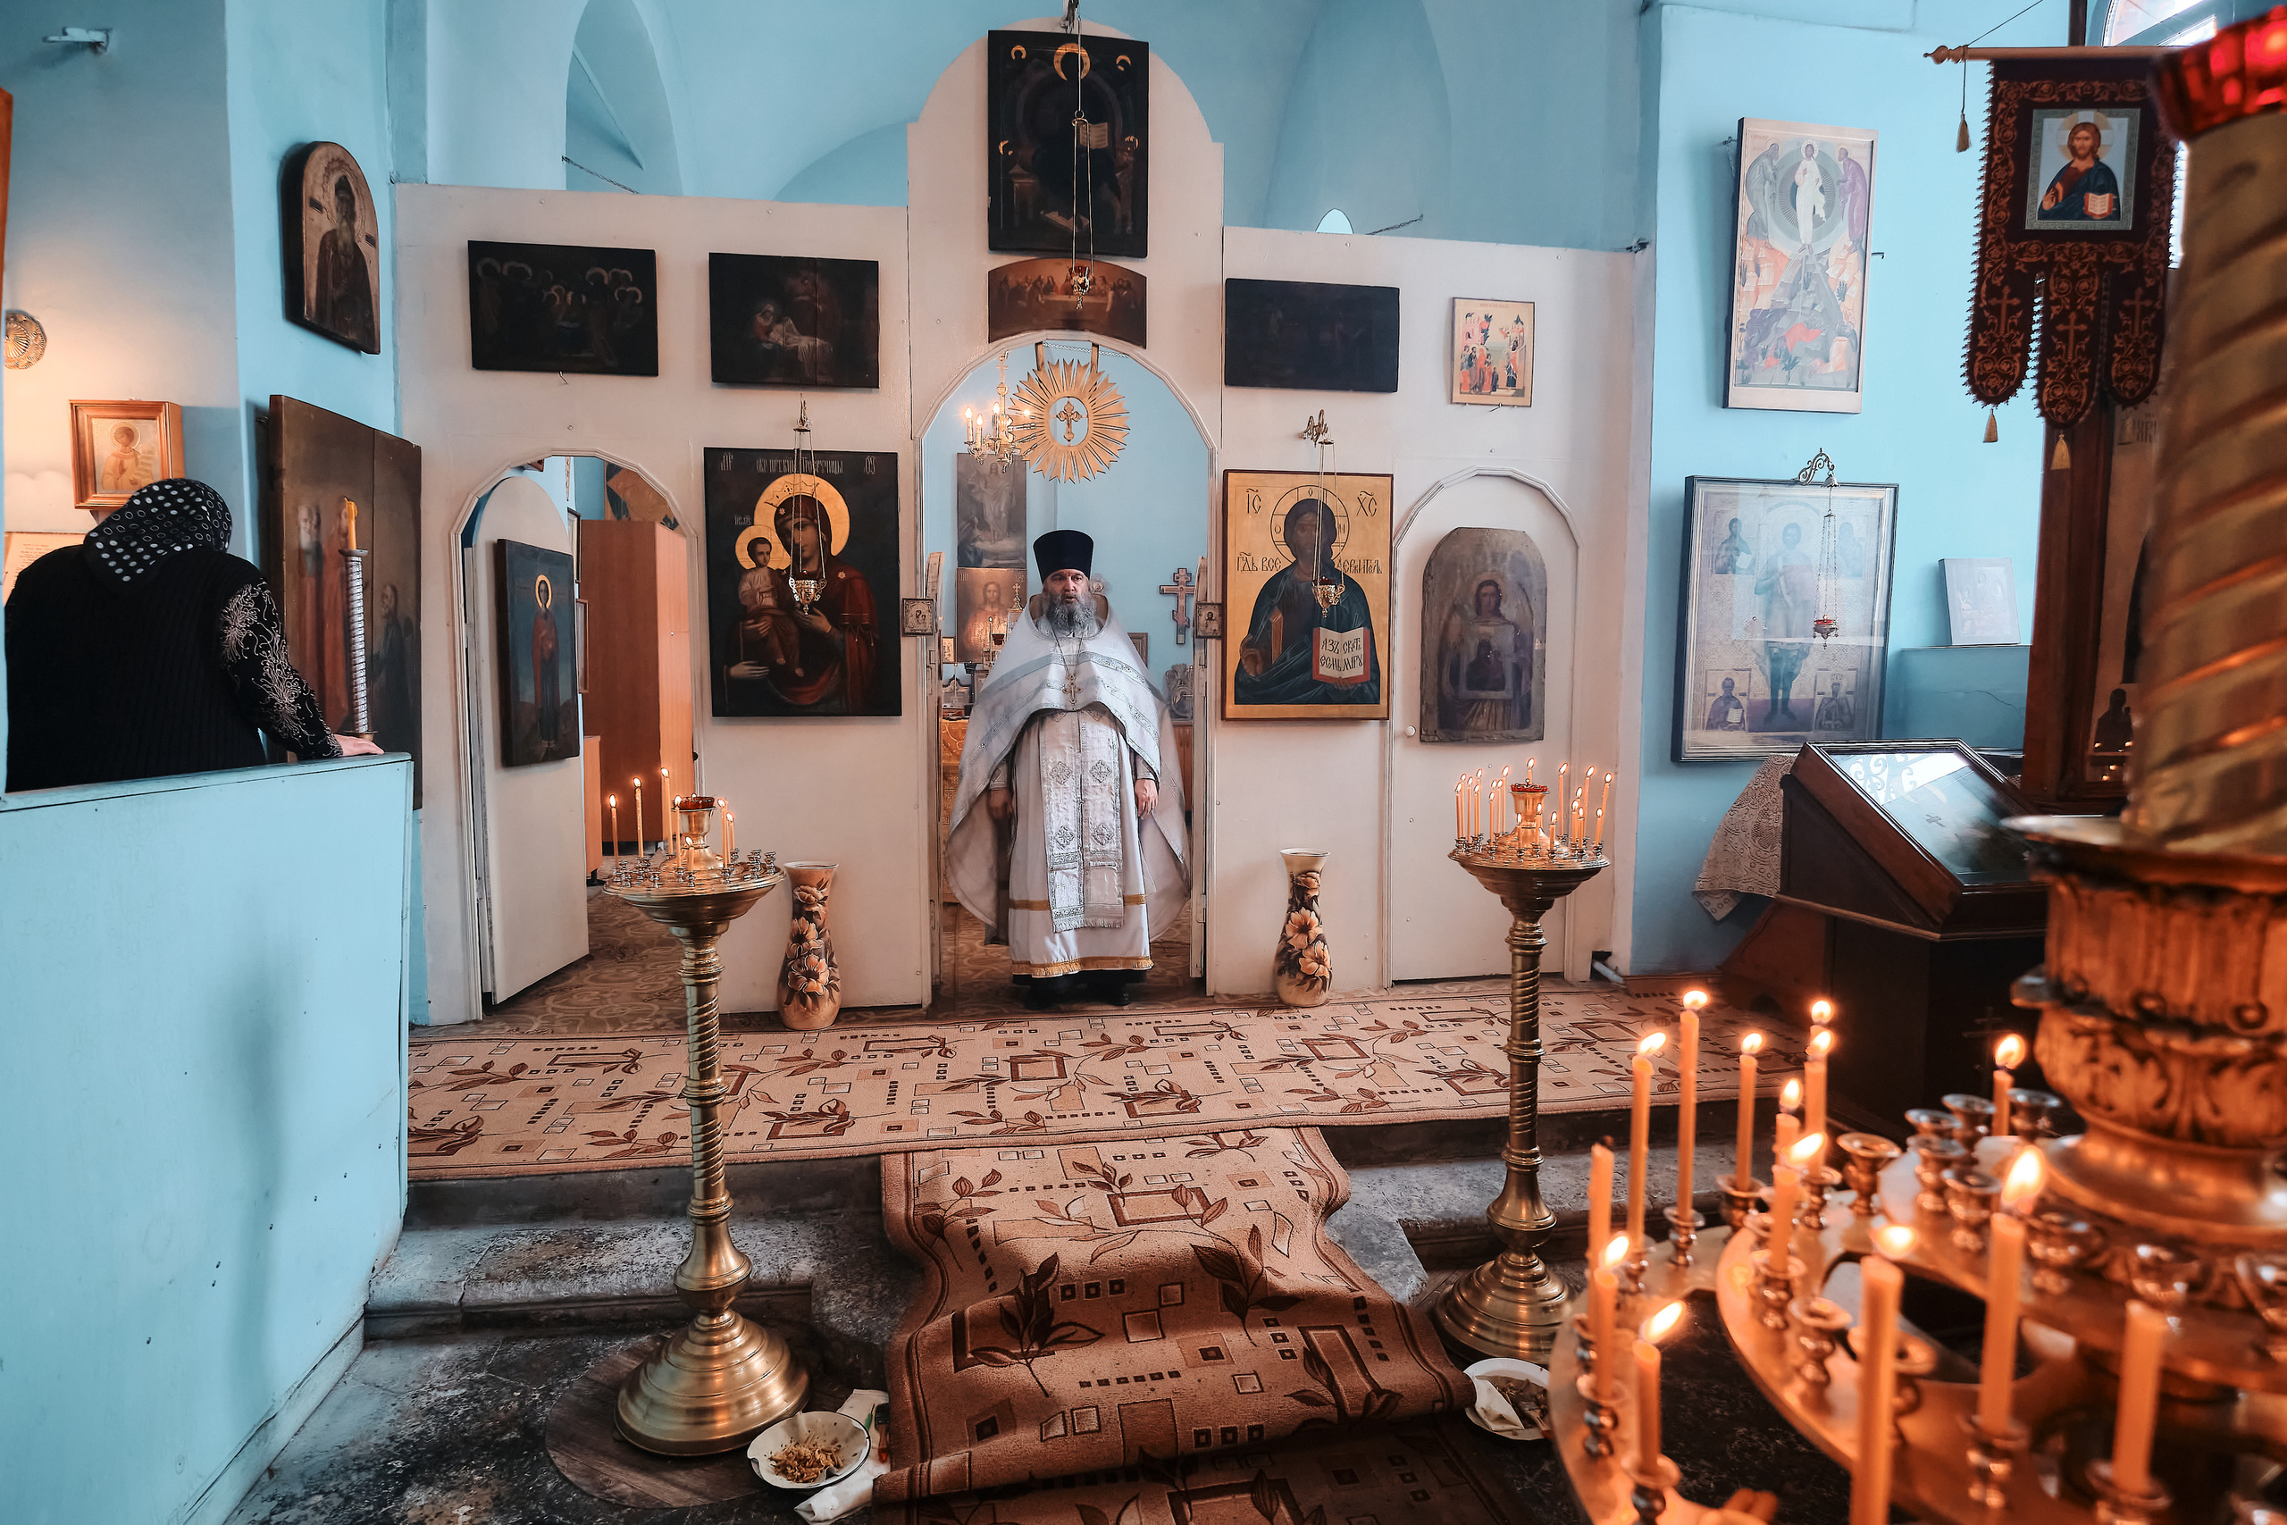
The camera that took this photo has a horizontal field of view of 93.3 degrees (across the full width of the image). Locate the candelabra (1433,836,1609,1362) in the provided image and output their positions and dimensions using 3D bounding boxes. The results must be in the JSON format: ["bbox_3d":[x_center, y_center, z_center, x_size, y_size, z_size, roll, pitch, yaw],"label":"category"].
[{"bbox_3d":[0.827,0.677,2.364,0.342,1.130,0.342,-1,4,-8],"label":"candelabra"}]

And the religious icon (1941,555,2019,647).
[{"bbox_3d":[3.563,-0.681,4.599,0.317,0.371,0.030,-1,-5,-7],"label":"religious icon"}]

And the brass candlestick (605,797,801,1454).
[{"bbox_3d":[-0.855,0.666,2.114,0.345,1.190,0.345,-1,4,-8],"label":"brass candlestick"}]

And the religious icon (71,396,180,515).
[{"bbox_3d":[-2.756,-0.827,2.939,0.246,0.288,0.055,0,4,-5],"label":"religious icon"}]

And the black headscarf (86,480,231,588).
[{"bbox_3d":[-2.005,-0.472,2.205,0.200,0.215,0.230,0,4,-2],"label":"black headscarf"}]

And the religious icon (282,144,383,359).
[{"bbox_3d":[-2.495,-1.601,3.334,0.050,0.555,0.426,3,6,-10],"label":"religious icon"}]

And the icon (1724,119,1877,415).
[{"bbox_3d":[2.641,-1.974,4.343,0.602,1.103,0.040,-1,5,-10],"label":"icon"}]

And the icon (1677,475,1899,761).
[{"bbox_3d":[2.634,-0.577,4.424,0.986,1.110,0.055,-2,6,-13],"label":"icon"}]

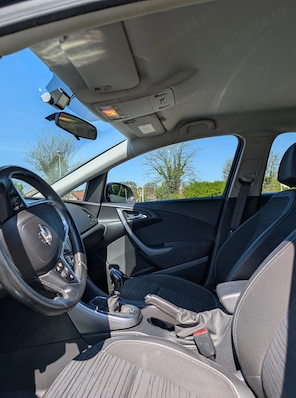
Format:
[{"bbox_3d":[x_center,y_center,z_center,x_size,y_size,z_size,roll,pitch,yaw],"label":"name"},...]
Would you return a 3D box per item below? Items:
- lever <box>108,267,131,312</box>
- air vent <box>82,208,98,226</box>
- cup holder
[{"bbox_3d":[-0.103,0.331,1.000,0.075,0.150,0.065,-1,-1,9],"label":"lever"},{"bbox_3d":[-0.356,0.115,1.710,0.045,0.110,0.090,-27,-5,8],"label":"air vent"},{"bbox_3d":[0.056,0.452,0.955,0.105,0.060,0.080,-1,-1,9],"label":"cup holder"}]

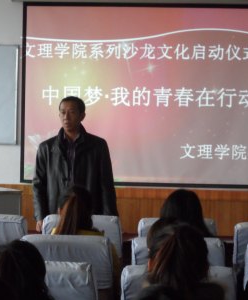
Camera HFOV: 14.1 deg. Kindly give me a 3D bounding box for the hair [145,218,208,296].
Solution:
[{"bbox_3d":[0.176,0.353,3.300,0.200,0.250,0.240,1,2,-5],"label":"hair"}]

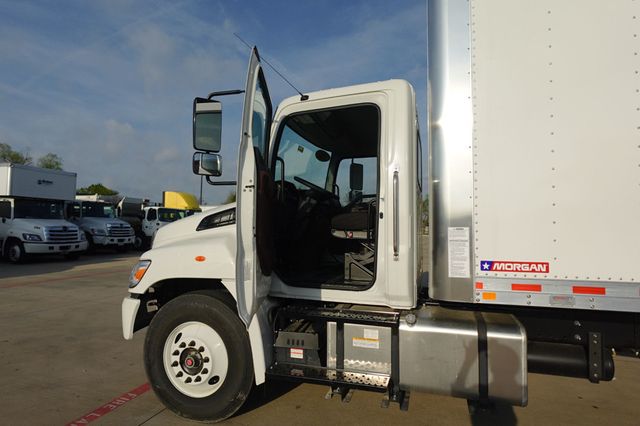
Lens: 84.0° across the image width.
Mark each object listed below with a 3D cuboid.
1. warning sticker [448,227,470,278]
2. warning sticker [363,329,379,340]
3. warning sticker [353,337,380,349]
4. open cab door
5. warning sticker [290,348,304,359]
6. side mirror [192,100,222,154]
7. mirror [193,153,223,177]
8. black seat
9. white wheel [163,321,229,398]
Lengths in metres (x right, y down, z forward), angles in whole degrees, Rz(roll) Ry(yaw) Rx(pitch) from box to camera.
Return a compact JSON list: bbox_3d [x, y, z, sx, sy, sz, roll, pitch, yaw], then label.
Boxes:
[{"bbox_3d":[0.843,0.240,2.149,0.119,0.303,0.003,-1,-3,17],"label":"warning sticker"},{"bbox_3d":[0.377,0.886,2.596,0.103,0.068,0.003,-1,-3,17],"label":"warning sticker"},{"bbox_3d":[0.339,0.957,2.605,0.193,0.064,0.003,-1,-3,17],"label":"warning sticker"},{"bbox_3d":[-0.340,-0.118,2.317,0.140,1.481,0.904,0,-2,3],"label":"open cab door"},{"bbox_3d":[-0.174,1.082,2.732,0.104,0.074,0.003,-1,-3,17],"label":"warning sticker"},{"bbox_3d":[-0.801,-0.623,2.530,0.190,0.375,0.090,2,-3,-30],"label":"side mirror"},{"bbox_3d":[-0.801,-0.344,2.530,0.190,0.170,0.090,2,-3,-30],"label":"mirror"},{"bbox_3d":[0.466,-0.090,3.071,0.600,0.740,0.520,-1,-3,17],"label":"black seat"},{"bbox_3d":[-0.978,1.165,2.872,0.600,0.600,0.220,-1,-3,17],"label":"white wheel"}]

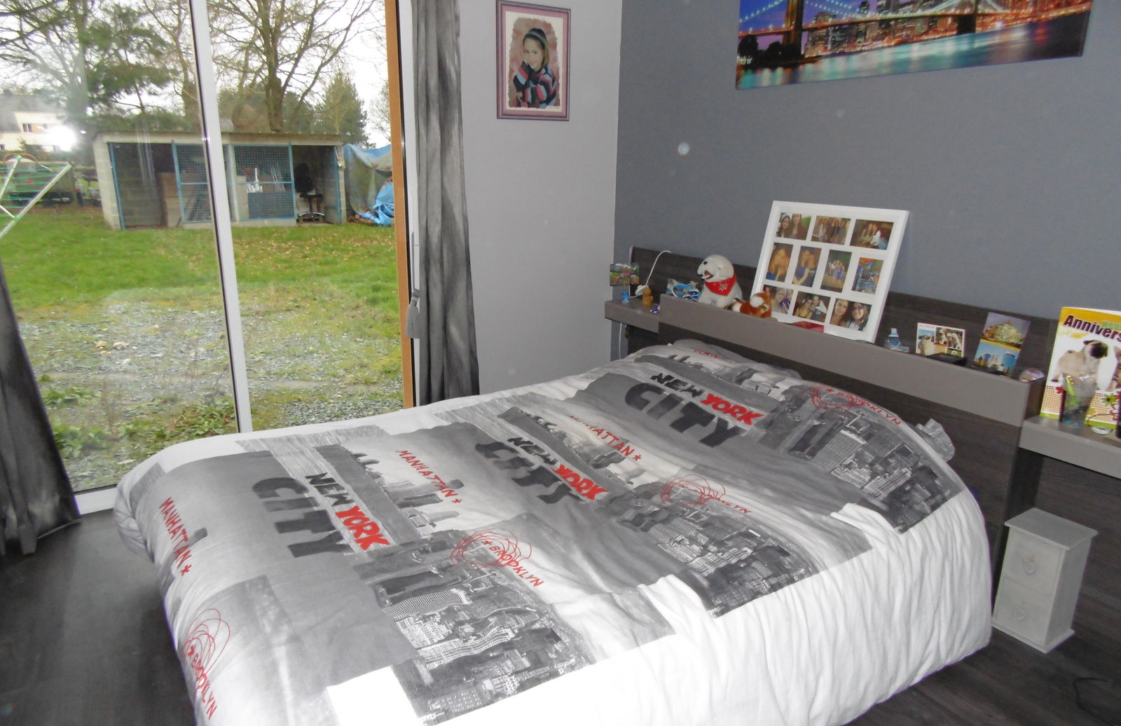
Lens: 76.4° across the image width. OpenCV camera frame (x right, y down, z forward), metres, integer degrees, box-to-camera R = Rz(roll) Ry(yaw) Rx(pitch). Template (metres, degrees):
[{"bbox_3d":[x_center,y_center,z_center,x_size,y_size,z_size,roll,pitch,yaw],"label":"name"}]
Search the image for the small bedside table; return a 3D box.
[{"bbox_3d":[1.379,0.621,2.053,0.177,0.324,0.167,-9,19,-31],"label":"small bedside table"}]

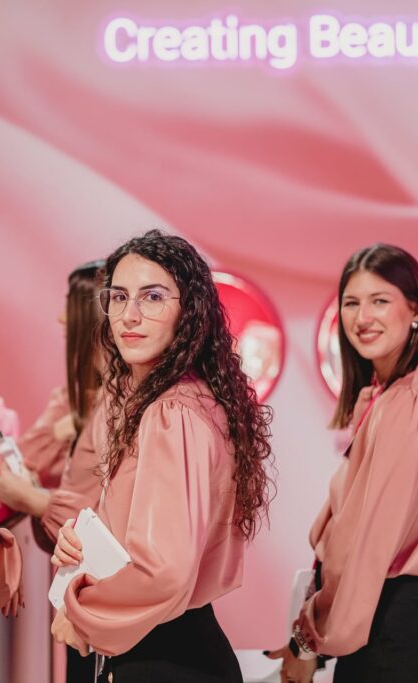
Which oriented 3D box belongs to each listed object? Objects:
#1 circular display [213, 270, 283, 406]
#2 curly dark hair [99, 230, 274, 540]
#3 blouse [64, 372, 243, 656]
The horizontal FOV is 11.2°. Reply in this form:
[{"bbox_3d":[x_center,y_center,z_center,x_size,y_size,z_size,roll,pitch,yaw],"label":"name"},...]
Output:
[{"bbox_3d":[-0.006,0.024,8.450,0.620,0.620,0.100,0,-2,-1],"label":"circular display"},{"bbox_3d":[-0.040,0.078,3.780,0.260,0.550,0.270,-1,-2,22],"label":"curly dark hair"},{"bbox_3d":[-0.098,0.312,3.780,0.310,0.480,0.420,0,-2,-5],"label":"blouse"}]

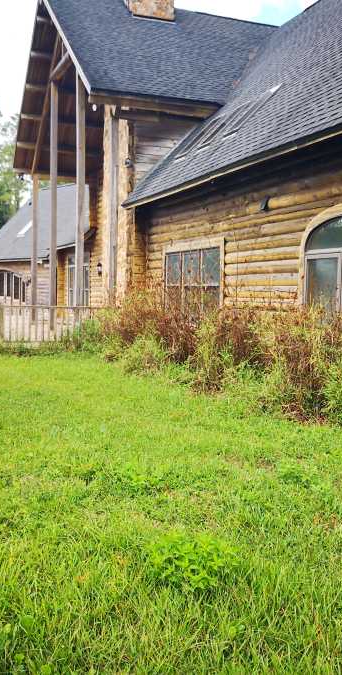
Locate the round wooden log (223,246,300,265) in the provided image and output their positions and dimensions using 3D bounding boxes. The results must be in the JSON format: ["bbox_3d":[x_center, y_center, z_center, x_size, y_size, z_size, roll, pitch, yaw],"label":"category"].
[{"bbox_3d":[1.527,-1.361,11.727,0.177,0.197,2.659,0,4,-20],"label":"round wooden log"}]

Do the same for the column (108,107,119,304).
[{"bbox_3d":[-1.332,-2.532,16.353,0.187,5.516,0.187,0,4,-20],"label":"column"}]

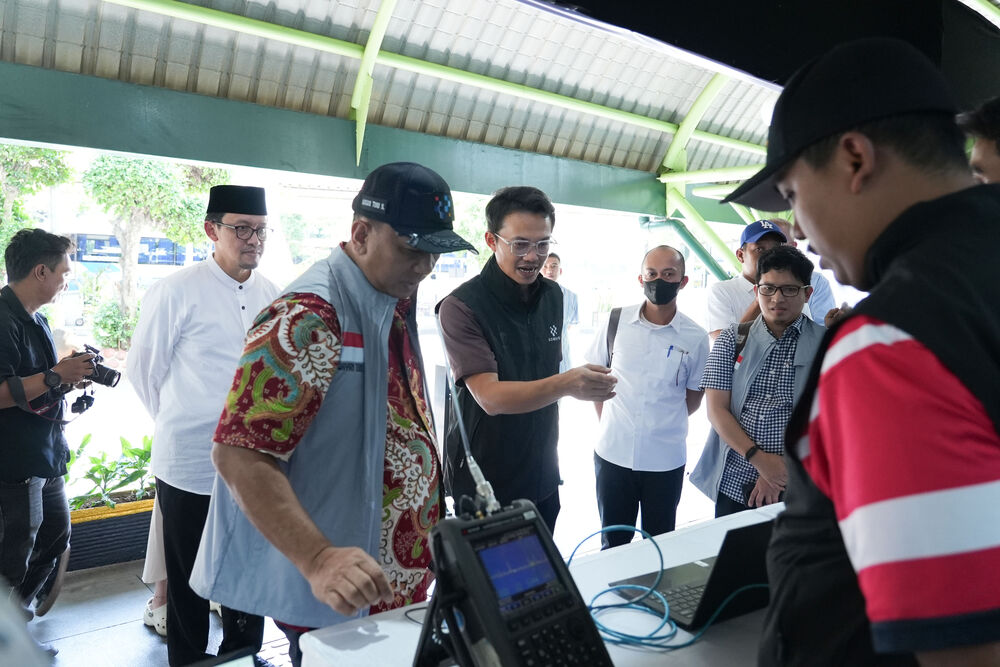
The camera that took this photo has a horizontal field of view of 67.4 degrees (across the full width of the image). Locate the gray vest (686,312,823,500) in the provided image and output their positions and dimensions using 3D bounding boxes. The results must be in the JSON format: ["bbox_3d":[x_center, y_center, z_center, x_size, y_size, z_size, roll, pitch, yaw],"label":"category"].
[{"bbox_3d":[0.881,0.250,2.500,0.470,0.620,0.300,3,4,28],"label":"gray vest"}]

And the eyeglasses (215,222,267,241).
[{"bbox_3d":[-0.863,-0.346,2.465,0.145,0.045,0.142,18,11,30],"label":"eyeglasses"}]

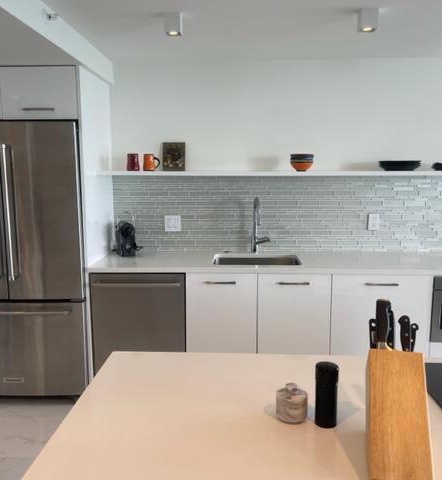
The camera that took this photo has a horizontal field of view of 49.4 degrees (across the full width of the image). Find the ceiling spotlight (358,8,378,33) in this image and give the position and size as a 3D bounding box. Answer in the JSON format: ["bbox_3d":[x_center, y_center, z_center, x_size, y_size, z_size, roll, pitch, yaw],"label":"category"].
[{"bbox_3d":[0.718,-1.065,2.341,0.084,0.092,0.084,0,9,3],"label":"ceiling spotlight"}]

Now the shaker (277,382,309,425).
[{"bbox_3d":[0.172,0.388,1.165,0.076,0.084,0.076,0,8,3],"label":"shaker"}]

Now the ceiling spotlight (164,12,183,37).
[{"bbox_3d":[-0.233,-1.070,2.390,0.084,0.092,0.084,0,9,3],"label":"ceiling spotlight"}]

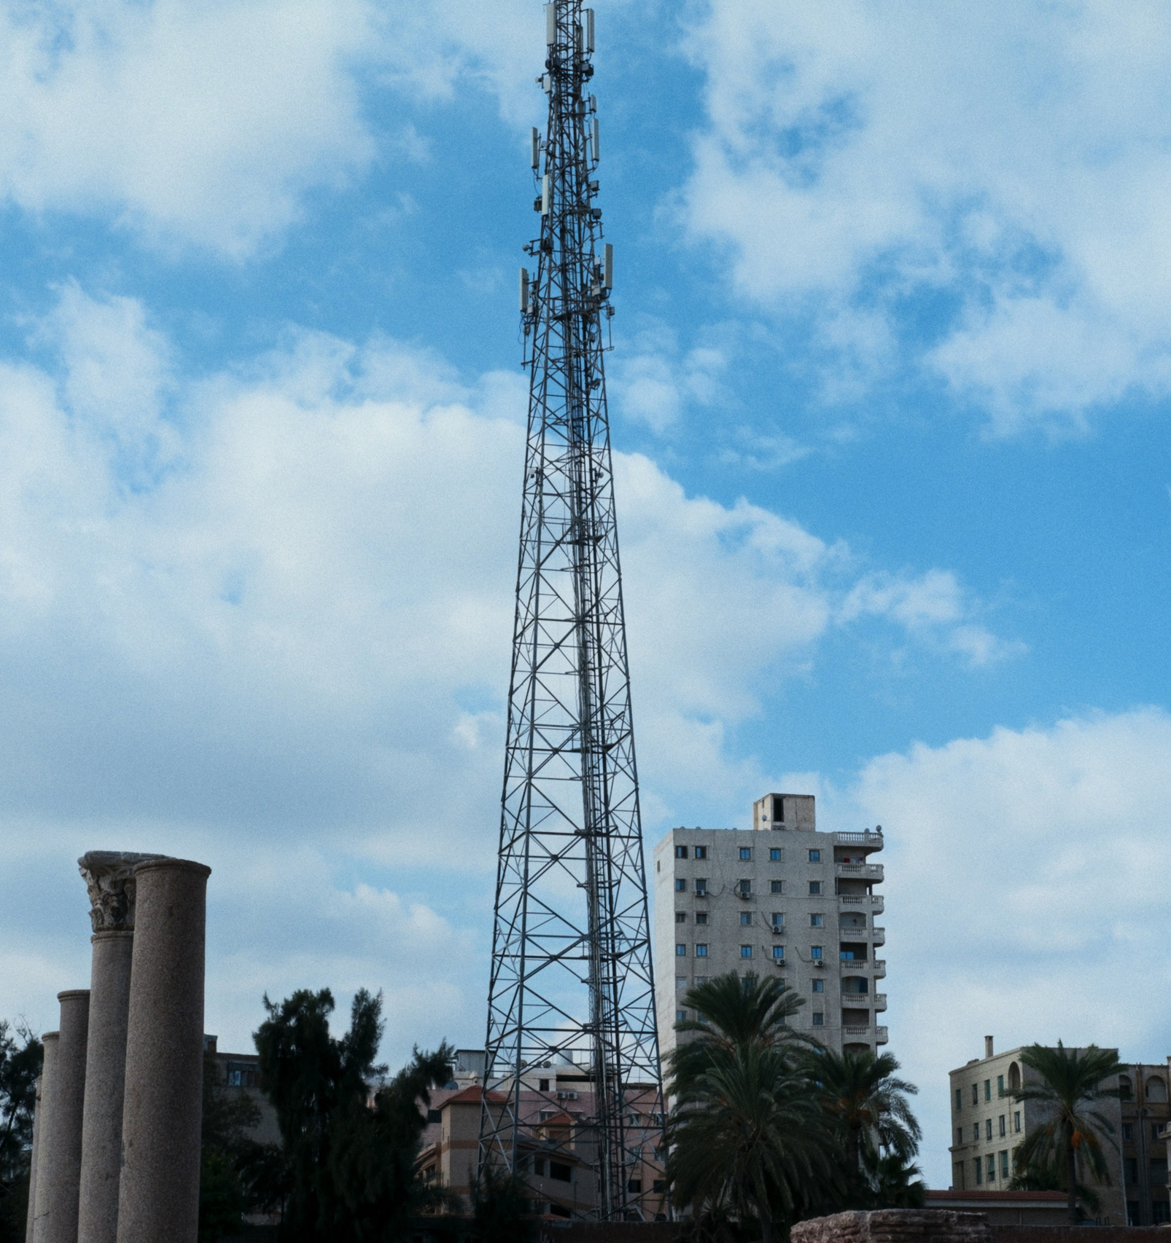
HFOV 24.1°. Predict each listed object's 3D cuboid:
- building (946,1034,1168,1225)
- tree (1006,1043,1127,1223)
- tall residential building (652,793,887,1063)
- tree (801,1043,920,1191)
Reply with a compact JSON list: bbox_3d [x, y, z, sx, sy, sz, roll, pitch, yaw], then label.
[{"bbox_3d":[42.470,47.160,244.120,13.500,19.180,22.500,2,-15,-8],"label":"building"},{"bbox_3d":[26.710,28.970,151.600,6.600,11.200,6.600,0,-15,0],"label":"tree"},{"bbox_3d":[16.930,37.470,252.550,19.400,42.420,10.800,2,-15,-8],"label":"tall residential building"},{"bbox_3d":[14.110,27.590,143.710,6.800,10.560,6.800,0,-15,0],"label":"tree"}]

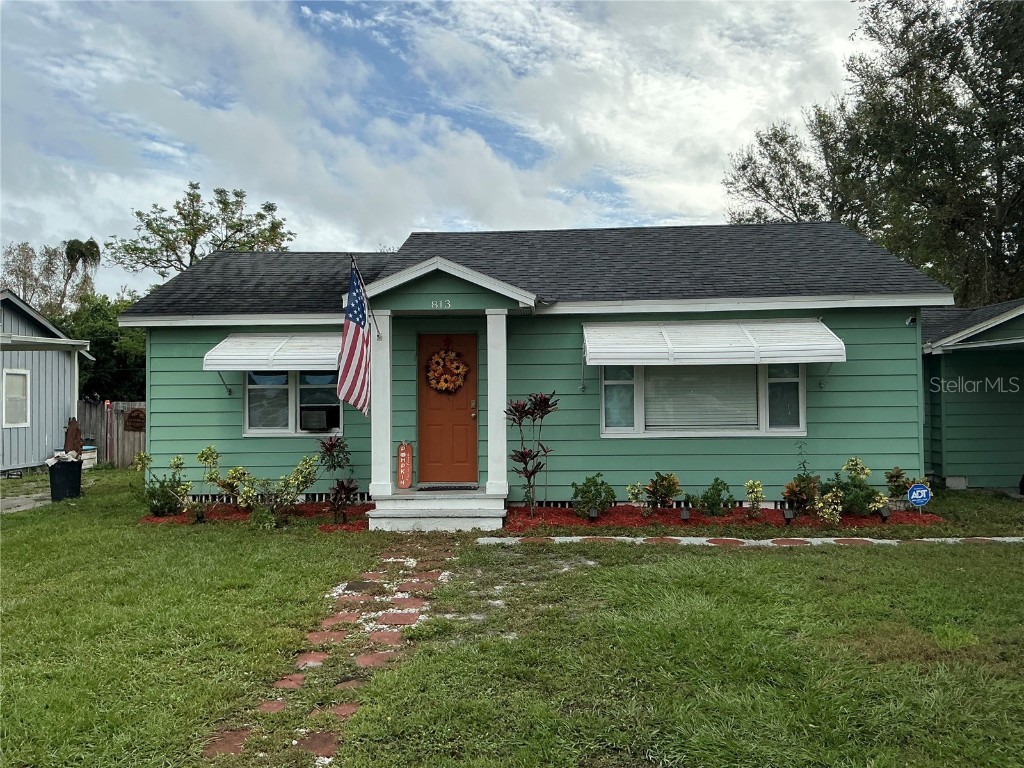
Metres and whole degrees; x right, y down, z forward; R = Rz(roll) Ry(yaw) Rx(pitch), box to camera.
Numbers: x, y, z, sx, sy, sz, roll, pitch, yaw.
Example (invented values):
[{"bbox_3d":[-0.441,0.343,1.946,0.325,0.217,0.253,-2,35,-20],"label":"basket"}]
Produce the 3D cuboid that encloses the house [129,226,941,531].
[{"bbox_3d":[0.080,-0.500,14.400,11.500,4.650,9.700,-1,-1,3],"label":"house"}]

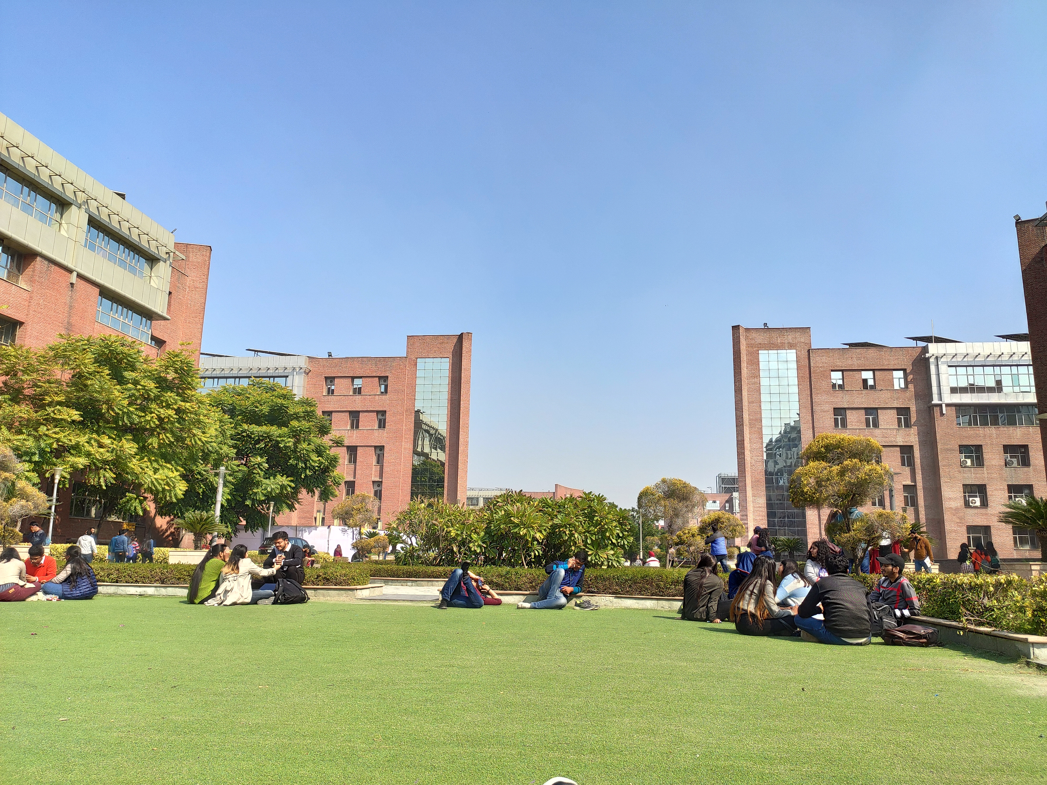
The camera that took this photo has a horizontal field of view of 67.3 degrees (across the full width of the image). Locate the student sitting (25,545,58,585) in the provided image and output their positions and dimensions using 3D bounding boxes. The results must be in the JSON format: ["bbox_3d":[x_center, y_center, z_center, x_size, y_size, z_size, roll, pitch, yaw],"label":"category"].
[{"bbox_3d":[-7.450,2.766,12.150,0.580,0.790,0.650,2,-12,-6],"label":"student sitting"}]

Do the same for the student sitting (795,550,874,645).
[{"bbox_3d":[2.839,1.844,7.155,0.620,0.800,0.640,3,-11,-12],"label":"student sitting"}]

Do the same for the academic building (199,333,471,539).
[{"bbox_3d":[-22.720,7.041,88.256,33.000,23.600,16.000,0,-11,4],"label":"academic building"}]

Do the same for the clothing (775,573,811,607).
[{"bbox_3d":[2.838,2.112,8.229,0.420,0.470,0.420,-2,-11,12],"label":"clothing"}]

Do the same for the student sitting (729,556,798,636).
[{"bbox_3d":[2.372,1.986,7.744,0.720,0.740,0.550,10,-14,-39],"label":"student sitting"}]

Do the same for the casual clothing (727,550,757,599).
[{"bbox_3d":[2.772,2.467,10.000,0.550,0.830,0.600,0,-12,6],"label":"casual clothing"}]

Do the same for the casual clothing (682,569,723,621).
[{"bbox_3d":[2.216,2.480,9.750,0.500,0.620,0.400,-6,-14,29],"label":"casual clothing"}]

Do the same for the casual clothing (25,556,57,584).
[{"bbox_3d":[-6.992,2.582,11.422,0.456,0.437,0.361,3,-11,-12],"label":"casual clothing"}]

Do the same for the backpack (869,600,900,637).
[{"bbox_3d":[3.467,2.156,7.567,0.290,0.370,0.220,7,-13,-29],"label":"backpack"}]

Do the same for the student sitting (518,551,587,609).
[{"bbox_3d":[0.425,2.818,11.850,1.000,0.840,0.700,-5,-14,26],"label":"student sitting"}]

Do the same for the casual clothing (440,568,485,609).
[{"bbox_3d":[-0.907,2.900,11.700,0.660,0.570,0.600,-4,-13,23],"label":"casual clothing"}]

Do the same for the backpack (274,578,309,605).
[{"bbox_3d":[-3.486,2.967,11.800,0.480,0.390,0.330,7,-14,-25],"label":"backpack"}]

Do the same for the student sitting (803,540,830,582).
[{"bbox_3d":[3.236,2.083,8.607,0.680,0.900,0.480,7,-13,-29],"label":"student sitting"}]

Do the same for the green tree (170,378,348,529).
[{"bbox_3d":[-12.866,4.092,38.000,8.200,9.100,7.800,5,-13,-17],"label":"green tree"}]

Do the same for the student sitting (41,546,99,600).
[{"bbox_3d":[-6.292,2.489,10.909,0.665,0.731,0.551,-1,-11,6],"label":"student sitting"}]

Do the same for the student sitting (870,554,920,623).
[{"bbox_3d":[3.772,2.070,8.050,0.660,0.820,0.580,12,-16,-41],"label":"student sitting"}]

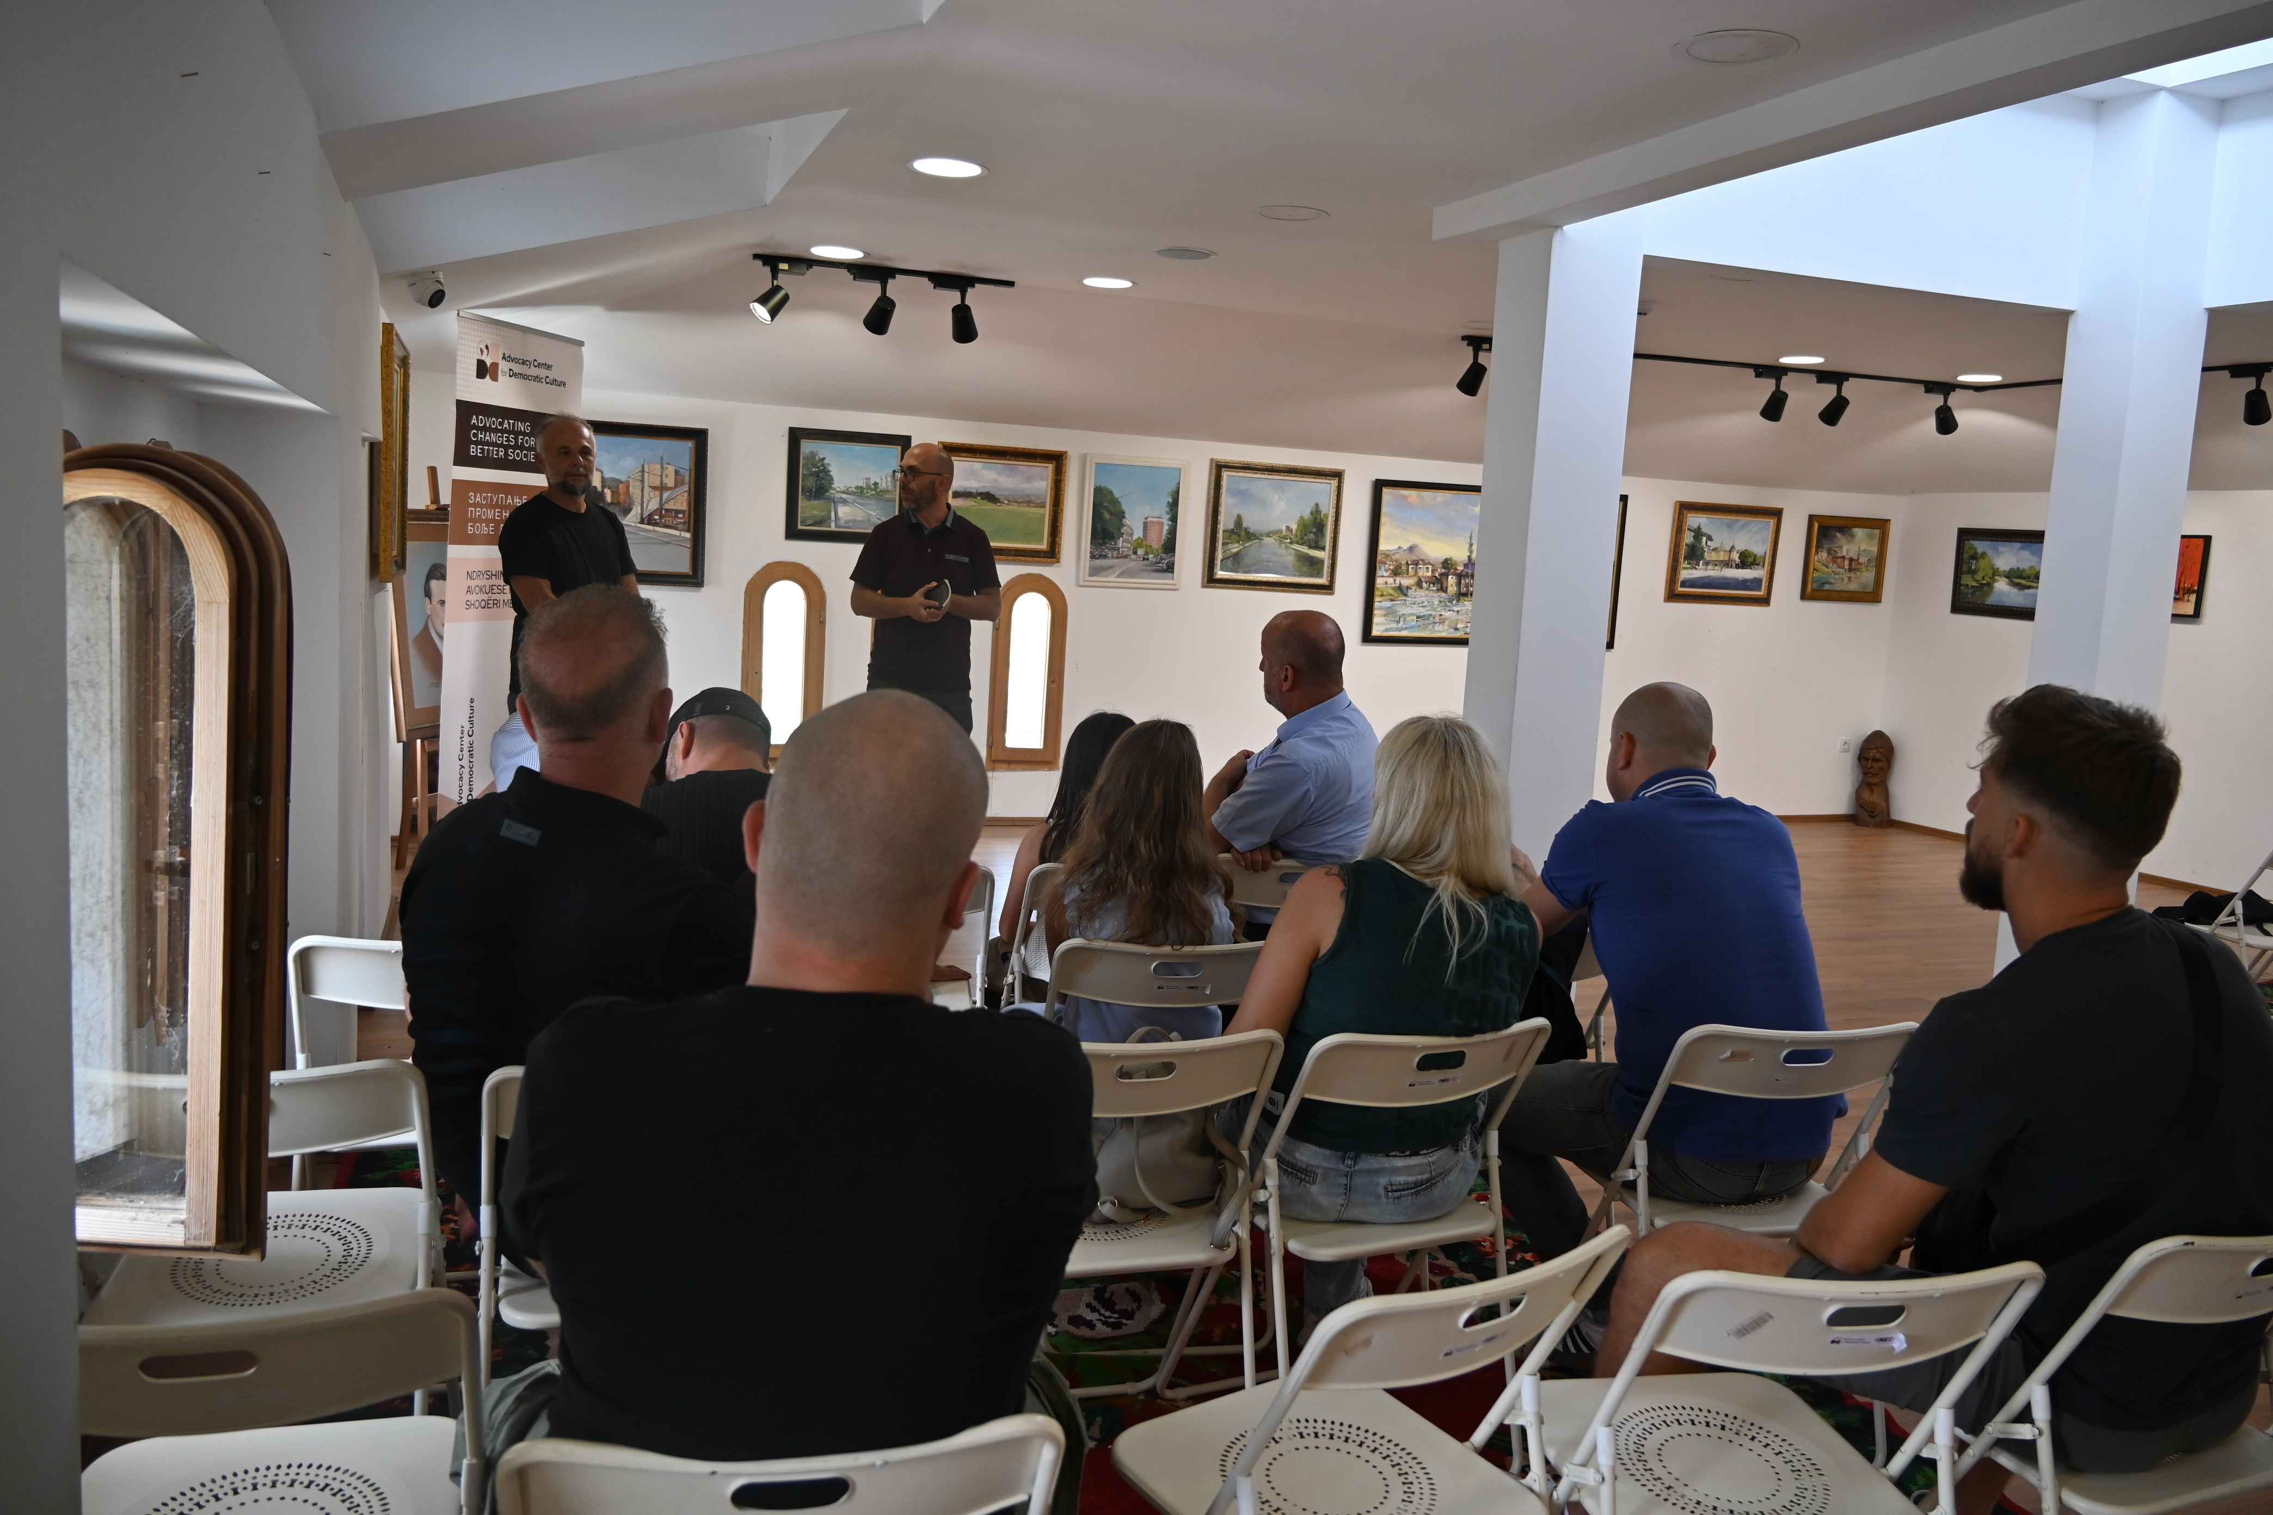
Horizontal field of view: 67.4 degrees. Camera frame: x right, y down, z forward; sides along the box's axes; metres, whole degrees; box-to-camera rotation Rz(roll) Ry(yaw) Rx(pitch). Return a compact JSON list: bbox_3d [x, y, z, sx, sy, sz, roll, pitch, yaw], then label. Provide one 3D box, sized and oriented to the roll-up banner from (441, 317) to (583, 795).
[{"bbox_3d":[-2.248,-0.437,6.146,0.200,2.130,0.820,5,7,12],"label":"roll-up banner"}]

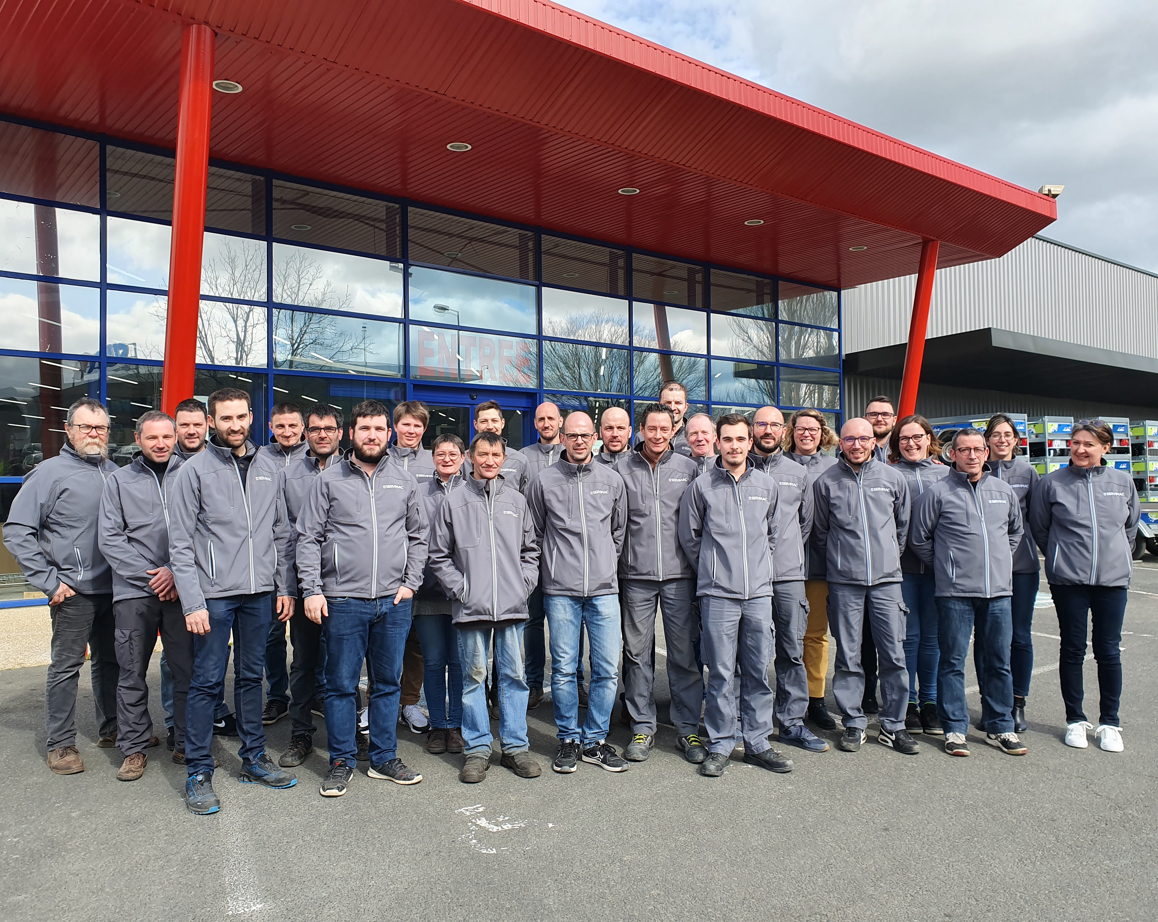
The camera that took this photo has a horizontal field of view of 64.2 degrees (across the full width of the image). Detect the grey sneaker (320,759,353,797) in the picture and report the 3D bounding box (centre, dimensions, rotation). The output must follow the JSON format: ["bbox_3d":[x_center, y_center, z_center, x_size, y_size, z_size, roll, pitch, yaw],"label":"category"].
[{"bbox_3d":[-1.107,1.432,4.262,0.115,0.125,0.305,0,-1,-6],"label":"grey sneaker"}]

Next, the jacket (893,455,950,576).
[{"bbox_3d":[1.887,0.297,5.060,0.500,0.650,0.300,-1,-1,15],"label":"jacket"}]

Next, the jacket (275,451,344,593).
[{"bbox_3d":[-1.326,0.307,4.800,0.530,0.730,0.320,0,-1,-12],"label":"jacket"}]

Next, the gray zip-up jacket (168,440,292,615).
[{"bbox_3d":[-1.569,0.296,4.150,0.480,0.750,0.290,1,-2,-38],"label":"gray zip-up jacket"}]

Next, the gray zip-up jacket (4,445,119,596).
[{"bbox_3d":[-2.593,0.296,4.700,0.390,0.760,0.600,-2,-2,44],"label":"gray zip-up jacket"}]

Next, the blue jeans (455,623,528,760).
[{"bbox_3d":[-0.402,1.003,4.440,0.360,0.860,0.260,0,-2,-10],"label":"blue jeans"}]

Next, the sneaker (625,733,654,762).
[{"bbox_3d":[0.326,1.475,4.822,0.112,0.110,0.298,-1,-2,21],"label":"sneaker"}]

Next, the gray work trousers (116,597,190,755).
[{"bbox_3d":[-2.094,1.001,4.559,0.385,0.870,0.300,0,-1,-36],"label":"gray work trousers"}]

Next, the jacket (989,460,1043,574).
[{"bbox_3d":[2.379,0.311,5.242,0.460,0.660,0.280,-1,-2,18],"label":"jacket"}]

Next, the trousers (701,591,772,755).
[{"bbox_3d":[0.786,1.007,4.620,0.380,0.900,0.310,-1,-1,-5],"label":"trousers"}]

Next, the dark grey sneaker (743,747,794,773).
[{"bbox_3d":[0.938,1.460,4.595,0.110,0.110,0.295,1,-2,-42],"label":"dark grey sneaker"}]

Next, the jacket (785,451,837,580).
[{"bbox_3d":[1.280,0.304,5.180,0.500,0.710,0.300,-1,-1,12],"label":"jacket"}]

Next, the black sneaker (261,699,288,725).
[{"bbox_3d":[-1.799,1.496,5.567,0.108,0.110,0.295,-1,-2,13],"label":"black sneaker"}]

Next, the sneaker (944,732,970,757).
[{"bbox_3d":[1.943,1.414,4.746,0.110,0.120,0.295,-1,-1,18],"label":"sneaker"}]

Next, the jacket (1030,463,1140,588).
[{"bbox_3d":[2.714,0.339,4.961,0.520,0.680,0.310,-1,-2,19],"label":"jacket"}]

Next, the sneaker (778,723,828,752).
[{"bbox_3d":[1.163,1.432,4.833,0.100,0.112,0.280,0,-2,-35],"label":"sneaker"}]

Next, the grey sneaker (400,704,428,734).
[{"bbox_3d":[-0.899,1.417,5.109,0.098,0.110,0.265,0,-2,-26],"label":"grey sneaker"}]

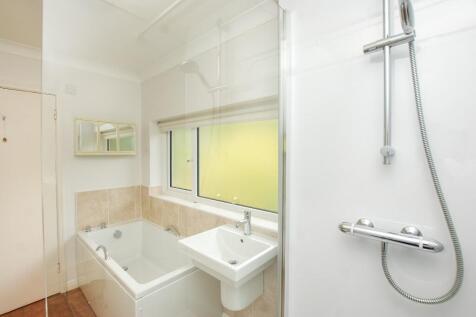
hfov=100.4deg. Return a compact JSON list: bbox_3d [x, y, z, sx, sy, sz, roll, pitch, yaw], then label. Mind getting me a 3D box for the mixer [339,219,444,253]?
[{"bbox_3d":[0.584,0.288,0.783,0.312,0.066,0.092,0,0,41],"label":"mixer"}]

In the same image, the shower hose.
[{"bbox_3d":[0.636,0.042,0.699,0.215,0.926,0.060,0,0,41],"label":"shower hose"}]

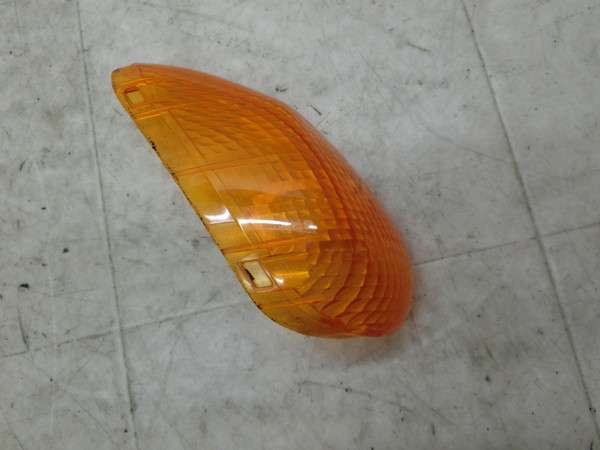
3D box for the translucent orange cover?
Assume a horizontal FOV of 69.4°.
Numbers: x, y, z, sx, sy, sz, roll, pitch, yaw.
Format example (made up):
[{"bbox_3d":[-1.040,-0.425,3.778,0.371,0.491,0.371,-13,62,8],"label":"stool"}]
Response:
[{"bbox_3d":[-0.028,-0.032,0.279,0.105,0.072,0.260,-41,78,1],"label":"translucent orange cover"}]

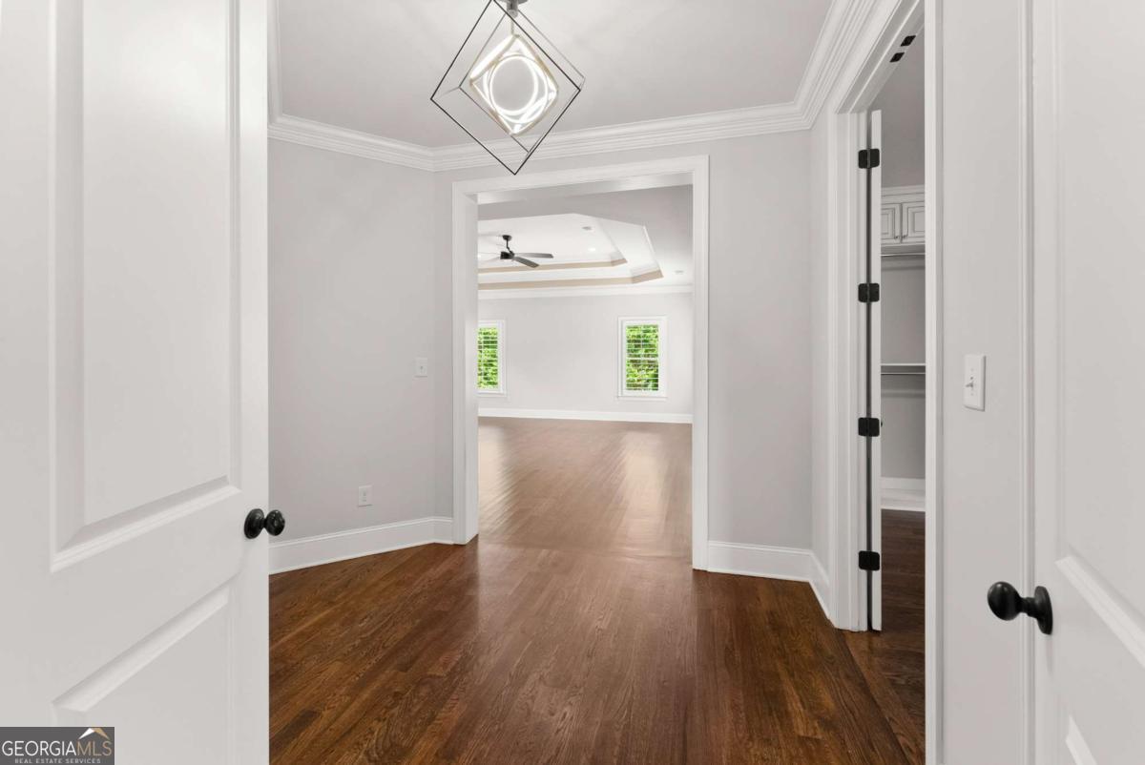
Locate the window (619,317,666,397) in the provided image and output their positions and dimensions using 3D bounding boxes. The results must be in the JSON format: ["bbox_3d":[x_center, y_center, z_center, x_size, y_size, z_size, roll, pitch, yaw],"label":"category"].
[{"bbox_3d":[1.503,-0.542,9.550,0.933,1.636,0.060,0,1,14],"label":"window"}]

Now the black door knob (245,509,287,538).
[{"bbox_3d":[-0.674,0.311,0.980,0.062,0.064,0.064,0,1,-4],"label":"black door knob"}]

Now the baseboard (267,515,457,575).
[{"bbox_3d":[-1.337,1.038,2.849,1.123,0.186,0.112,-1,2,-29],"label":"baseboard"}]

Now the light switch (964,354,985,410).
[{"bbox_3d":[0.961,-0.001,1.065,0.010,0.124,0.073,0,1,15],"label":"light switch"}]

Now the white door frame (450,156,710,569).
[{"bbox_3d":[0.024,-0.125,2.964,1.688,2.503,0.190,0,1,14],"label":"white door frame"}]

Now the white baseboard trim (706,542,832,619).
[{"bbox_3d":[1.049,1.056,2.420,0.564,0.186,0.408,0,1,14],"label":"white baseboard trim"}]

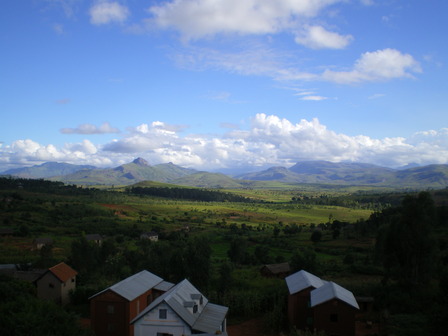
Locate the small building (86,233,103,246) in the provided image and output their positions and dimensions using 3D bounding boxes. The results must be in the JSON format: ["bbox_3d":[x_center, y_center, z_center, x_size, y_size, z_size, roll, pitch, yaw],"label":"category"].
[{"bbox_3d":[-50.833,27.904,193.000,5.900,5.000,4.300,0,-1,-19],"label":"small building"}]

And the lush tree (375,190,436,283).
[{"bbox_3d":[35.242,13.794,95.000,11.300,17.800,10.500,0,-1,0],"label":"lush tree"}]

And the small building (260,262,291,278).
[{"bbox_3d":[11.826,23.342,113.000,5.700,3.200,4.200,1,-1,-34],"label":"small building"}]

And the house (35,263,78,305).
[{"bbox_3d":[-30.069,20.675,88.800,5.250,6.100,7.500,0,-1,2],"label":"house"}]

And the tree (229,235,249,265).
[{"bbox_3d":[3.979,22.644,135.000,5.400,7.500,5.200,0,-1,0],"label":"tree"}]

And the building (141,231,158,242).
[{"bbox_3d":[-31.052,28.409,205.000,6.000,4.600,4.600,1,-2,-37],"label":"building"}]

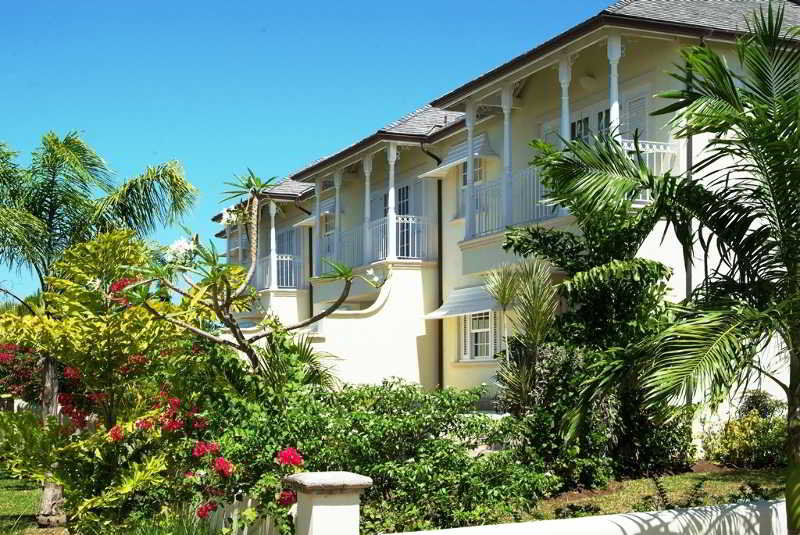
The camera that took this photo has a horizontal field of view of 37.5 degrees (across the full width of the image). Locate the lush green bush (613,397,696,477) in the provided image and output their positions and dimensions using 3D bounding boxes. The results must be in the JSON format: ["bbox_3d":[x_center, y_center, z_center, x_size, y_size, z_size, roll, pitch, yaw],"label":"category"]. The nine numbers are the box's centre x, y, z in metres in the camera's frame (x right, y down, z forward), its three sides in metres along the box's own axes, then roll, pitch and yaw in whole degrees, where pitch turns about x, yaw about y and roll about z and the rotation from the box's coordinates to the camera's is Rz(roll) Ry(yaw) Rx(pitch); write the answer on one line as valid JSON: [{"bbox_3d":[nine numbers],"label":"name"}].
[{"bbox_3d":[3.778,2.494,17.500,1.180,1.150,1.100,0,-5,0],"label":"lush green bush"}]

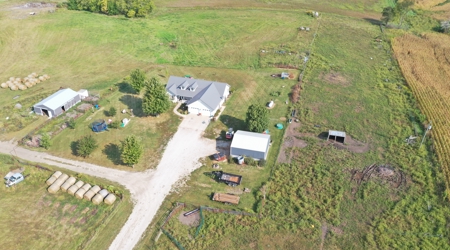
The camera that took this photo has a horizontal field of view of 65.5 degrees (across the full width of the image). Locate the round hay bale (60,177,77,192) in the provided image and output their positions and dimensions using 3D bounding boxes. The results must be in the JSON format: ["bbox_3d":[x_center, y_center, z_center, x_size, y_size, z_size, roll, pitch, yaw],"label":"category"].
[{"bbox_3d":[-32.812,12.595,73.627,1.783,1.783,2.760,8,32,12],"label":"round hay bale"}]

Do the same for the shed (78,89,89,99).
[{"bbox_3d":[-44.486,-9.725,110.126,2.500,2.300,2.500,10,32,15],"label":"shed"}]

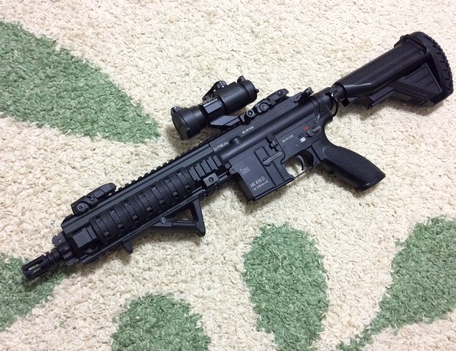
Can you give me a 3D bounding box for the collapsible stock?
[{"bbox_3d":[0.290,-0.156,0.780,0.220,0.050,0.130,-31,90,-21],"label":"collapsible stock"}]

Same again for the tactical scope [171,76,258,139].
[{"bbox_3d":[-0.015,-0.097,0.664,0.142,0.050,0.064,-31,90,-21],"label":"tactical scope"}]

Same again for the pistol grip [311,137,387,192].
[{"bbox_3d":[0.193,-0.019,0.720,0.131,0.036,0.058,36,71,-9],"label":"pistol grip"}]

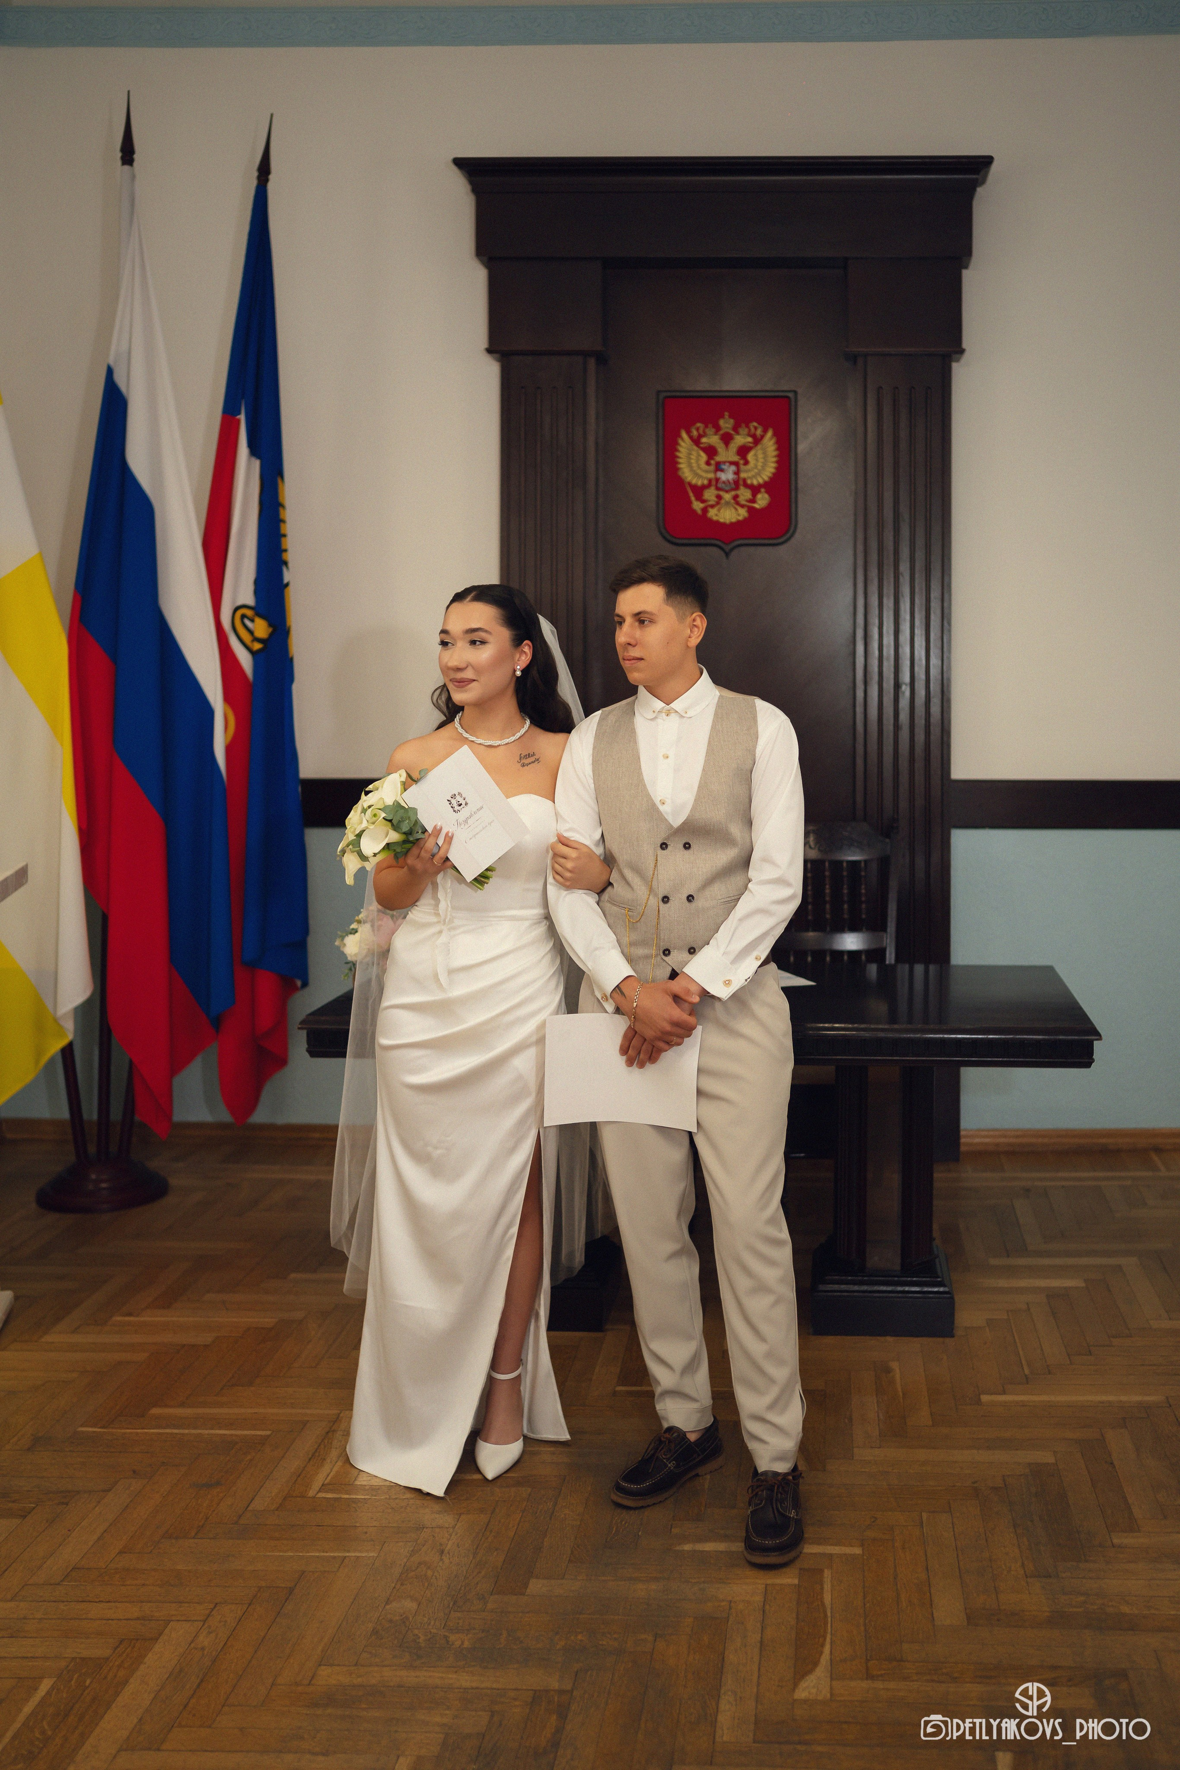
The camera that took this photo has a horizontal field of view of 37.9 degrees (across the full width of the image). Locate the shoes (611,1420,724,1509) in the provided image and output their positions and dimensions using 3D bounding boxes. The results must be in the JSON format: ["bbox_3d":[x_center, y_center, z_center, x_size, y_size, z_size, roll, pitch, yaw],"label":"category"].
[{"bbox_3d":[0.155,1.130,3.400,0.115,0.115,0.290,4,5,45],"label":"shoes"}]

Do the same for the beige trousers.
[{"bbox_3d":[0.192,0.624,3.230,0.390,0.940,0.290,1,6,14],"label":"beige trousers"}]

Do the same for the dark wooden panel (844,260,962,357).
[{"bbox_3d":[1.015,-1.866,5.549,0.365,0.305,0.150,0,6,5],"label":"dark wooden panel"}]

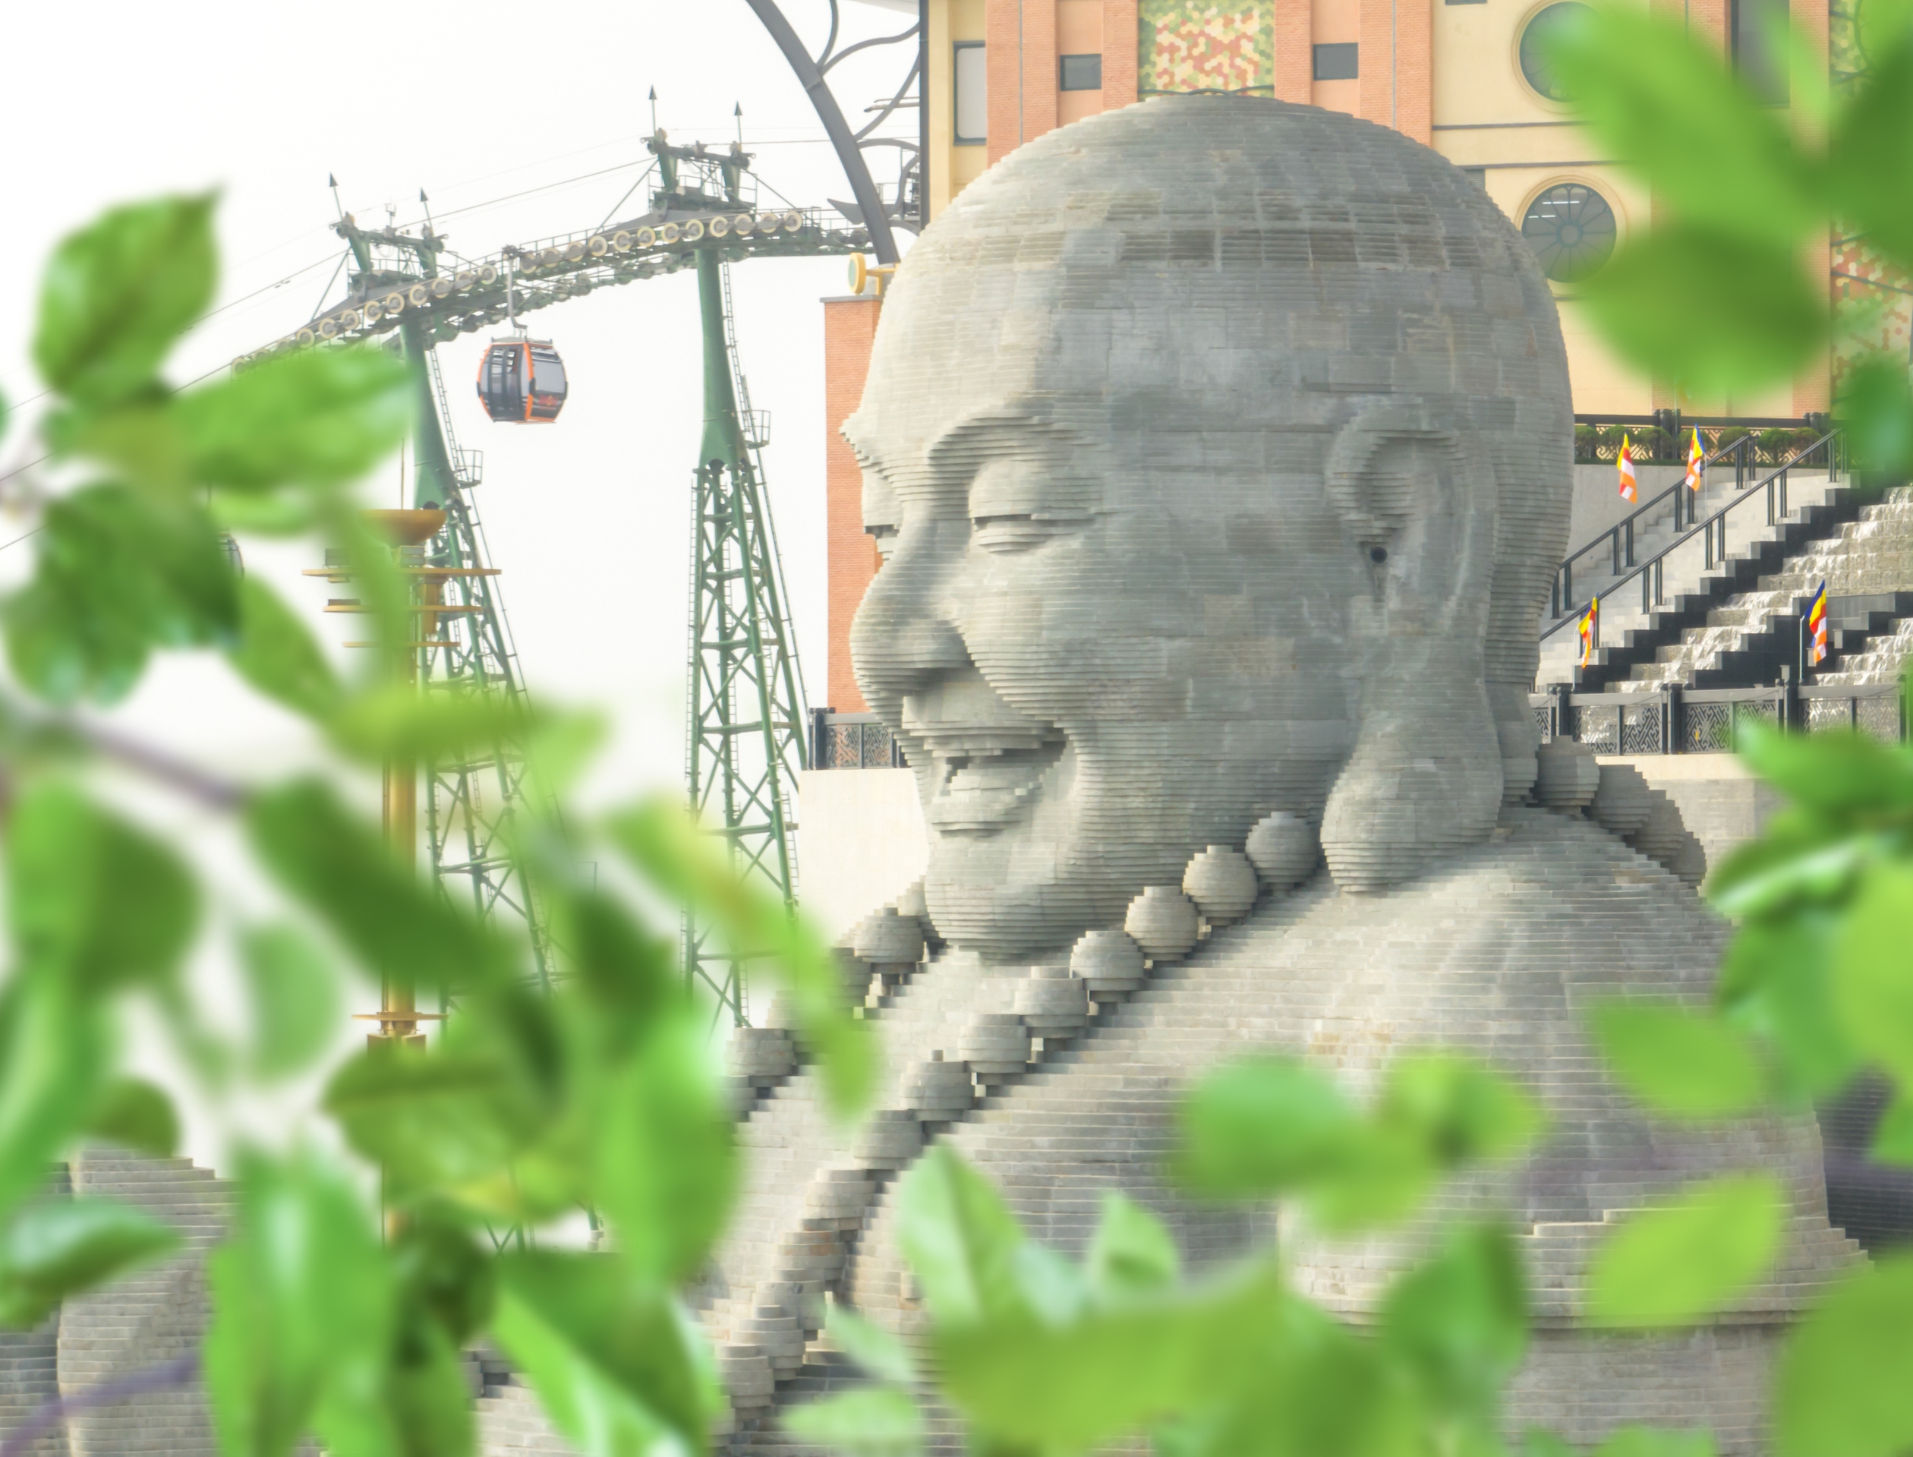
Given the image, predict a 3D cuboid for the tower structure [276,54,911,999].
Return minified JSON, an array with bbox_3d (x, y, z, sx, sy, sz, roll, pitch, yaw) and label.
[{"bbox_3d":[-9.814,-3.150,236.000,16.500,28.000,6.500,0,0,-28],"label":"tower structure"}]

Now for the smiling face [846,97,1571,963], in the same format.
[{"bbox_3d":[3.693,-2.892,132.000,10.800,12.600,9.800,0,0,-31],"label":"smiling face"}]

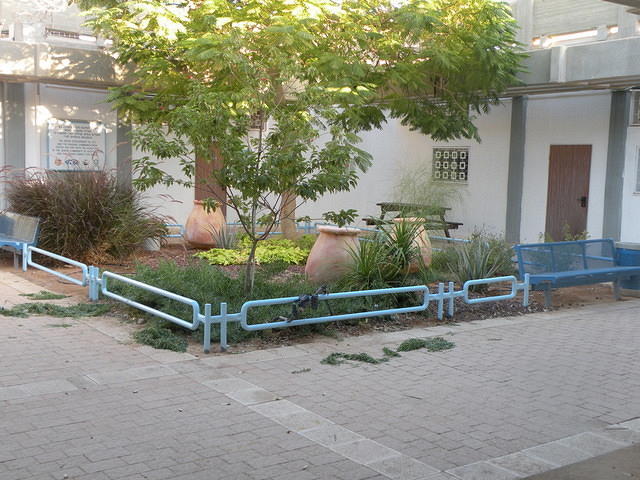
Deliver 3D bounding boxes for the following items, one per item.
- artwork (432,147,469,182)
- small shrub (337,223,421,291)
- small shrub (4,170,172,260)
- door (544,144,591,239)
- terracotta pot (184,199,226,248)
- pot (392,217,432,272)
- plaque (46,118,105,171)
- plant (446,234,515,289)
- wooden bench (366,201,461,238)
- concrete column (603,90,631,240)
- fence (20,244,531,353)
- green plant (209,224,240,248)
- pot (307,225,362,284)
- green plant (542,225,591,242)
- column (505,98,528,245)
[{"bbox_3d":[3.035,-1.753,18.046,0.080,0.794,1.137,-2,7,-36],"label":"artwork"},{"bbox_3d":[0.847,0.185,11.050,1.120,0.880,0.900,2,5,4],"label":"small shrub"},{"bbox_3d":[-3.939,-0.399,13.100,2.500,1.460,1.950,0,5,-17],"label":"small shrub"},{"bbox_3d":[4.945,-0.833,15.483,0.080,2.110,0.977,-2,7,-36],"label":"door"},{"bbox_3d":[-2.150,-0.317,14.688,0.780,0.880,0.780,1,5,-8],"label":"terracotta pot"},{"bbox_3d":[1.449,0.074,12.500,0.740,0.880,0.740,2,5,7],"label":"pot"},{"bbox_3d":[-5.381,-2.086,17.247,1.293,1.113,0.050,-2,7,-36],"label":"plaque"},{"bbox_3d":[2.165,0.278,10.390,0.880,0.730,0.800,3,5,12],"label":"plant"},{"bbox_3d":[2.005,-0.348,17.131,1.380,0.750,1.870,-2,6,-35],"label":"wooden bench"},{"bbox_3d":[5.575,-1.250,14.632,0.270,3.131,0.330,-2,7,-36],"label":"concrete column"},{"bbox_3d":[-0.839,0.423,9.773,4.233,0.380,5.437,-2,7,-36],"label":"fence"},{"bbox_3d":[-1.885,-0.062,15.250,0.620,0.500,0.580,1,5,-7],"label":"green plant"},{"bbox_3d":[0.228,0.195,10.112,0.790,0.830,0.790,2,5,1],"label":"pot"},{"bbox_3d":[3.591,0.222,11.450,0.800,0.860,0.720,3,5,17],"label":"green plant"},{"bbox_3d":[4.072,-1.337,15.881,0.280,3.096,0.280,-2,6,-35],"label":"column"}]

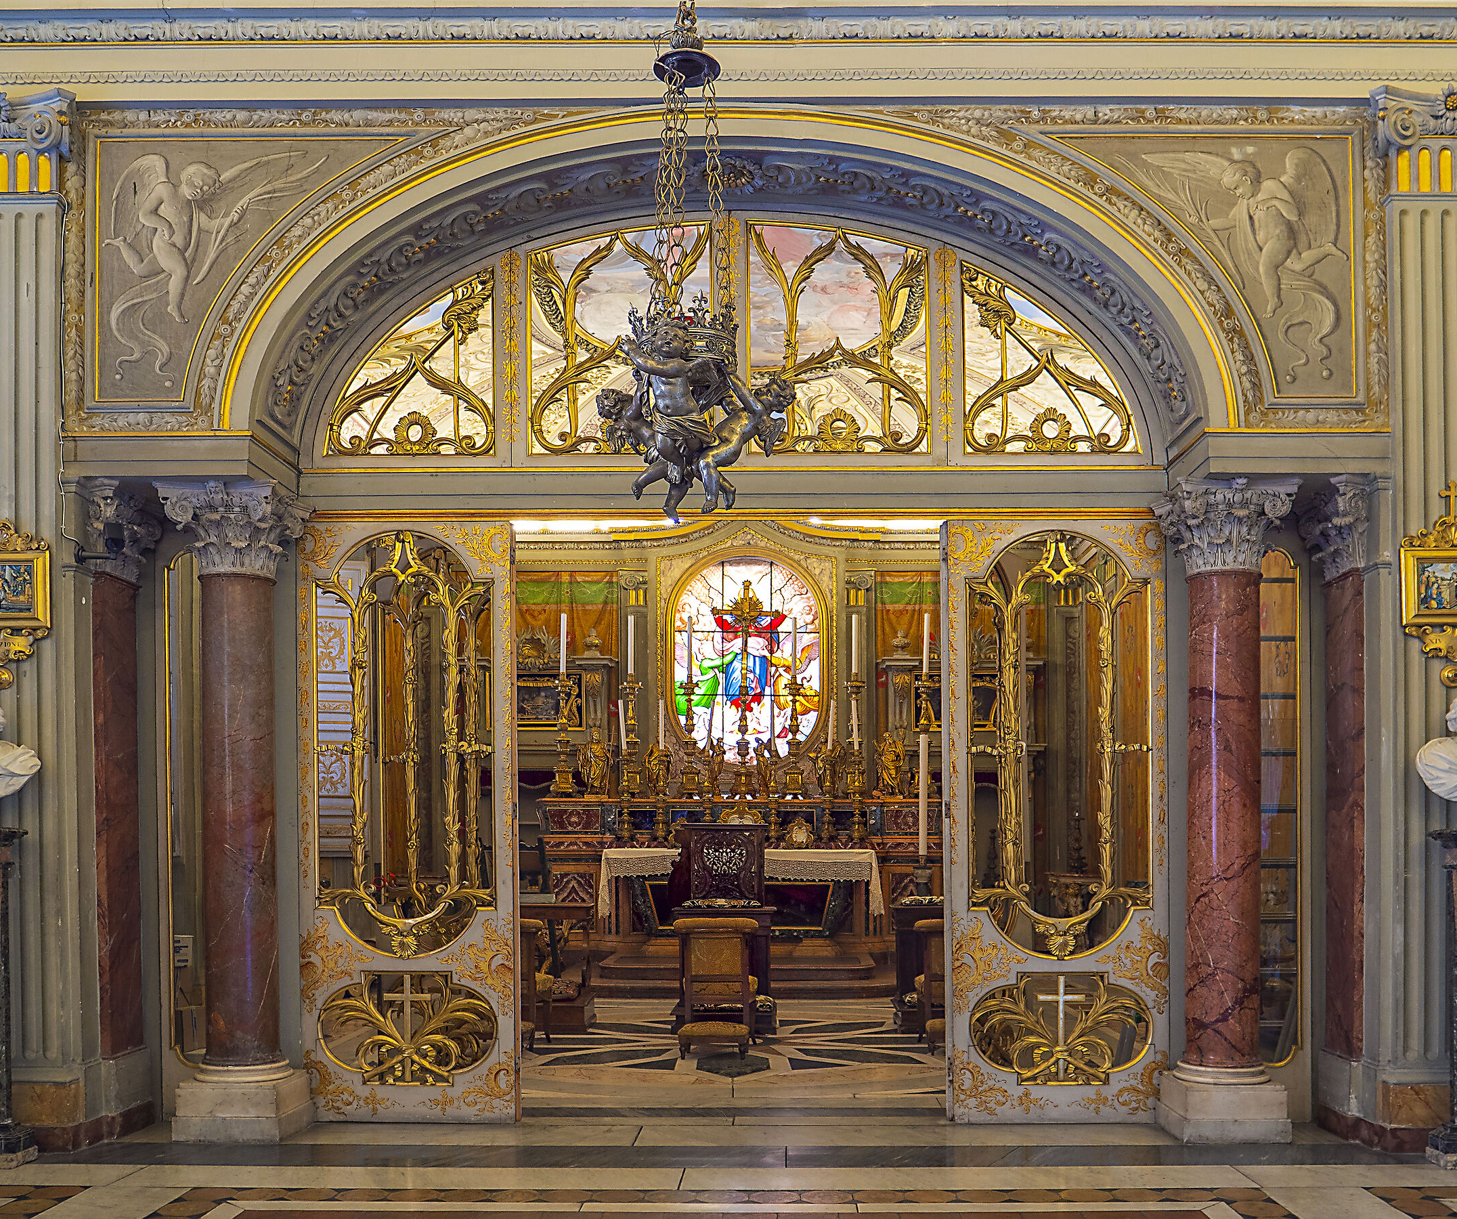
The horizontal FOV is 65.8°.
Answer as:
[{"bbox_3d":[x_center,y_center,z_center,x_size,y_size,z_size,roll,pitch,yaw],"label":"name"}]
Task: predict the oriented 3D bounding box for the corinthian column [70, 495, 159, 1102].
[{"bbox_3d":[-2.980,0.820,5.500,0.220,2.760,0.440,0,-1,0],"label":"corinthian column"}]

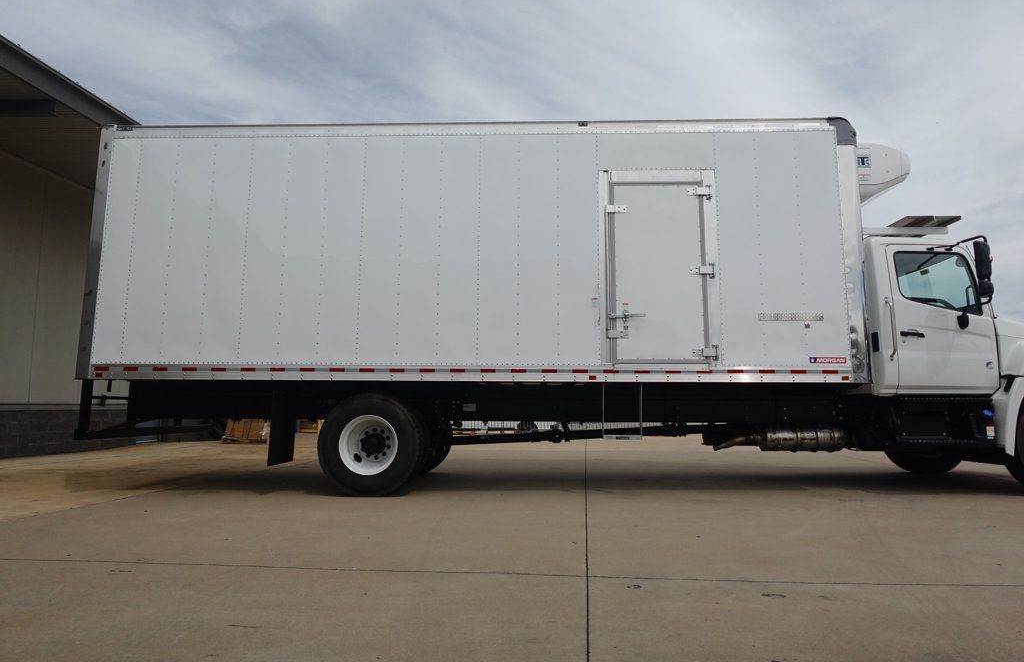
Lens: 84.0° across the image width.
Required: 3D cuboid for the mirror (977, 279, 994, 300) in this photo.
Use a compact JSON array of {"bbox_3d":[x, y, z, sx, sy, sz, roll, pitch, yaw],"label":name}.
[{"bbox_3d":[4.607,-0.407,5.528,0.120,0.180,0.200,-4,-8,32],"label":"mirror"}]

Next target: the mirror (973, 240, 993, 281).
[{"bbox_3d":[4.599,-0.690,5.562,0.120,0.385,0.200,-4,-8,32],"label":"mirror"}]

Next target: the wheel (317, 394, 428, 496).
[{"bbox_3d":[-1.439,1.163,5.838,1.020,1.020,0.290,0,-7,2],"label":"wheel"}]

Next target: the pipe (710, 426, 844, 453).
[{"bbox_3d":[2.820,1.146,6.007,1.380,0.260,0.270,0,-7,2],"label":"pipe"}]

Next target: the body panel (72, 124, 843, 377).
[{"bbox_3d":[-0.452,-0.842,5.906,7.750,2.720,0.120,0,-7,2],"label":"body panel"}]

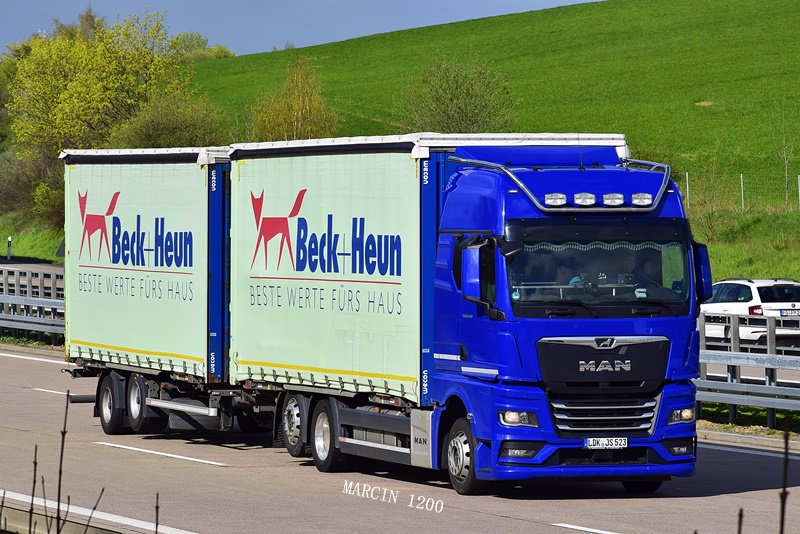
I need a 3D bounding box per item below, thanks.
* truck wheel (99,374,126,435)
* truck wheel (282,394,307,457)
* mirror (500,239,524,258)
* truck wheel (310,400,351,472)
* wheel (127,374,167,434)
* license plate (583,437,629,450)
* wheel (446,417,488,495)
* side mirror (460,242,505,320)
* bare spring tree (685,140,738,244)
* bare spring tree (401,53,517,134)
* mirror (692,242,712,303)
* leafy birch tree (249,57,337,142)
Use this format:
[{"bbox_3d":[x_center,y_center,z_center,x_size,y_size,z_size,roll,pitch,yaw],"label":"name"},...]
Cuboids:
[{"bbox_3d":[-4.176,2.064,57.862,0.380,0.880,0.880,0,0,-19],"label":"truck wheel"},{"bbox_3d":[-1.222,1.972,49.392,0.330,0.890,0.890,0,0,-19],"label":"truck wheel"},{"bbox_3d":[1.230,-0.203,42.367,0.270,0.220,0.200,0,0,-19],"label":"mirror"},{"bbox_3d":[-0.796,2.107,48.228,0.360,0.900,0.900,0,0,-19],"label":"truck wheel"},{"bbox_3d":[-3.668,1.946,56.418,0.380,0.880,0.880,0,0,-19],"label":"wheel"},{"bbox_3d":[2.272,1.936,42.638,0.520,0.110,0.020,0,0,-19],"label":"license plate"},{"bbox_3d":[0.826,2.131,43.572,0.330,0.890,0.890,0,0,-19],"label":"wheel"},{"bbox_3d":[0.855,0.147,42.597,0.330,0.860,0.260,0,0,-19],"label":"side mirror"},{"bbox_3d":[8.698,-2.136,108.000,1.500,2.950,1.500,0,0,0],"label":"bare spring tree"},{"bbox_3d":[2.000,-4.487,130.000,4.000,5.300,4.000,0,0,0],"label":"bare spring tree"},{"bbox_3d":[3.416,0.050,43.540,0.220,0.670,0.180,0,0,-19],"label":"mirror"},{"bbox_3d":[-4.030,-4.855,145.000,3.300,6.000,3.300,0,0,0],"label":"leafy birch tree"}]

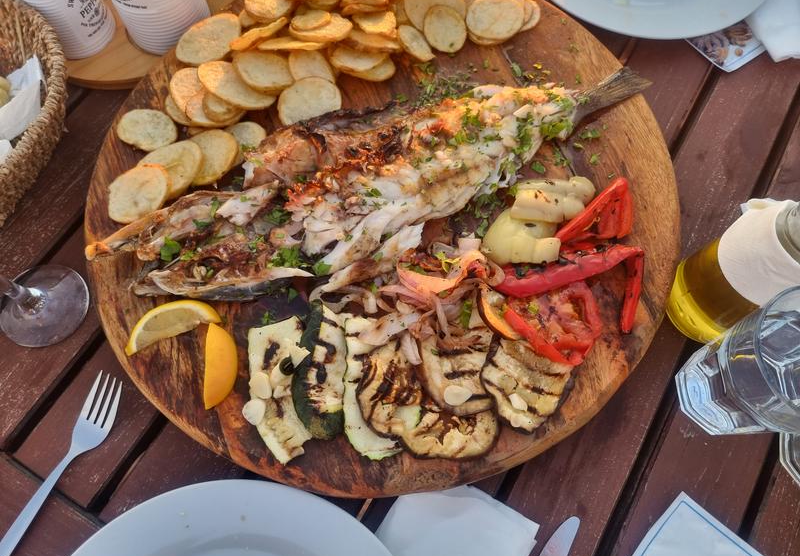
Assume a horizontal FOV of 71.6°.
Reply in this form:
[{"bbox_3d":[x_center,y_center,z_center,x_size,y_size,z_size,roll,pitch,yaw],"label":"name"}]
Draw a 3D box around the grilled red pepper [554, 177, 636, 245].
[{"bbox_3d":[0.166,-0.044,0.446,0.085,0.032,0.041,-38,74,-13],"label":"grilled red pepper"}]

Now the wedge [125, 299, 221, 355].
[{"bbox_3d":[-0.176,0.034,0.425,0.072,0.024,0.031,-21,71,-7],"label":"wedge"}]

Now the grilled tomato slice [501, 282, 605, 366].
[{"bbox_3d":[0.127,0.030,0.428,0.067,0.025,0.073,0,69,1],"label":"grilled tomato slice"}]

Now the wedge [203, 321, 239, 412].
[{"bbox_3d":[-0.132,0.064,0.411,0.027,0.027,0.065,-4,70,-1],"label":"wedge"}]

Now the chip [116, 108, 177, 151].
[{"bbox_3d":[-0.227,-0.134,0.498,0.054,0.005,0.040,31,73,11],"label":"chip"}]

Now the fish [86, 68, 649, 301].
[{"bbox_3d":[-0.010,-0.087,0.457,0.486,0.045,0.152,-24,71,-8],"label":"fish"}]

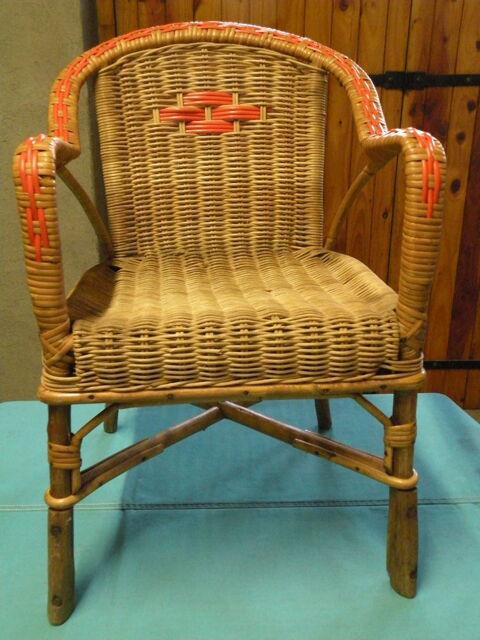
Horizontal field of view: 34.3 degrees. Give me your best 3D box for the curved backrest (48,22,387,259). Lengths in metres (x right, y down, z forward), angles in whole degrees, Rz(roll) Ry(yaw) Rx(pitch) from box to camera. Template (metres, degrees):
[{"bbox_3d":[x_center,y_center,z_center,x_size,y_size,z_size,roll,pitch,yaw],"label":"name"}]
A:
[{"bbox_3d":[-0.027,-0.199,0.914,0.368,0.282,0.151,-2,18,-4],"label":"curved backrest"}]

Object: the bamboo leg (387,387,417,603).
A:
[{"bbox_3d":[0.166,0.179,0.779,0.029,0.250,0.027,-7,24,-2],"label":"bamboo leg"}]

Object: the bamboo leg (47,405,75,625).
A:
[{"bbox_3d":[-0.172,0.191,0.745,0.027,0.255,0.026,3,24,-6],"label":"bamboo leg"}]

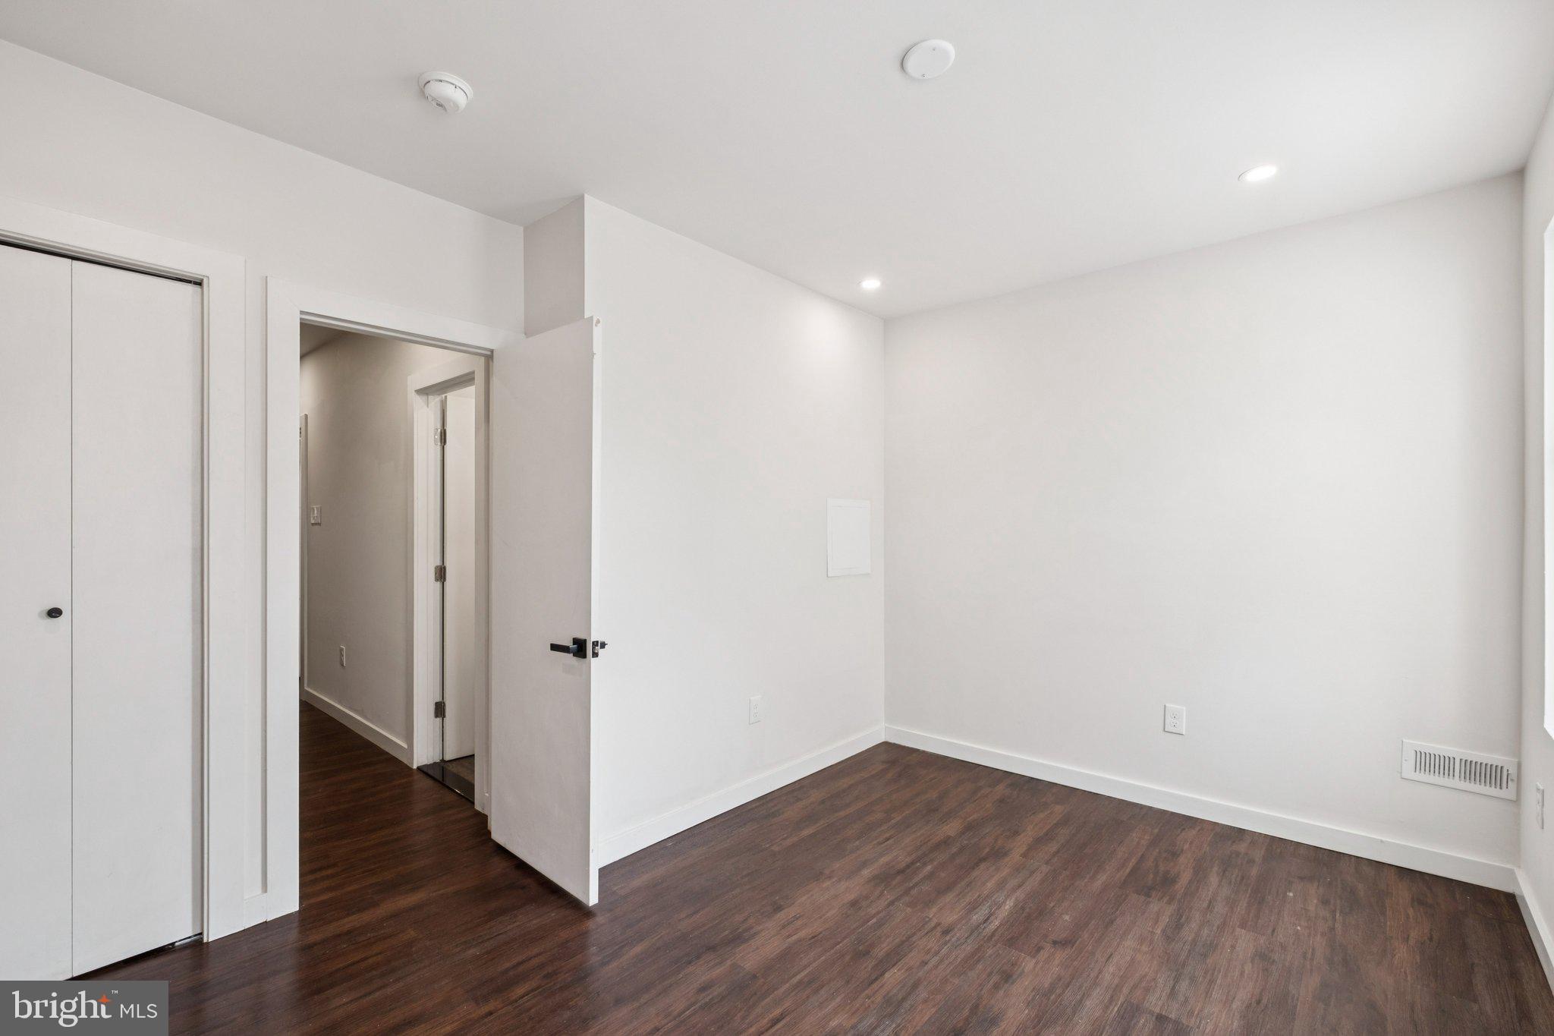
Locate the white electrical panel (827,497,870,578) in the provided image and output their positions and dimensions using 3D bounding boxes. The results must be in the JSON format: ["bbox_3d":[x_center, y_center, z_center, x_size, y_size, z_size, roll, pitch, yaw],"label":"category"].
[{"bbox_3d":[0.425,0.110,3.677,0.022,0.431,0.419,0,0,42],"label":"white electrical panel"}]

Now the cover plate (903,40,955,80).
[{"bbox_3d":[0.397,-1.199,1.699,0.139,0.018,0.139,0,0,0],"label":"cover plate"}]

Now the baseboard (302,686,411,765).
[{"bbox_3d":[-2.728,1.301,4.150,2.018,0.097,0.016,0,0,40],"label":"baseboard"}]

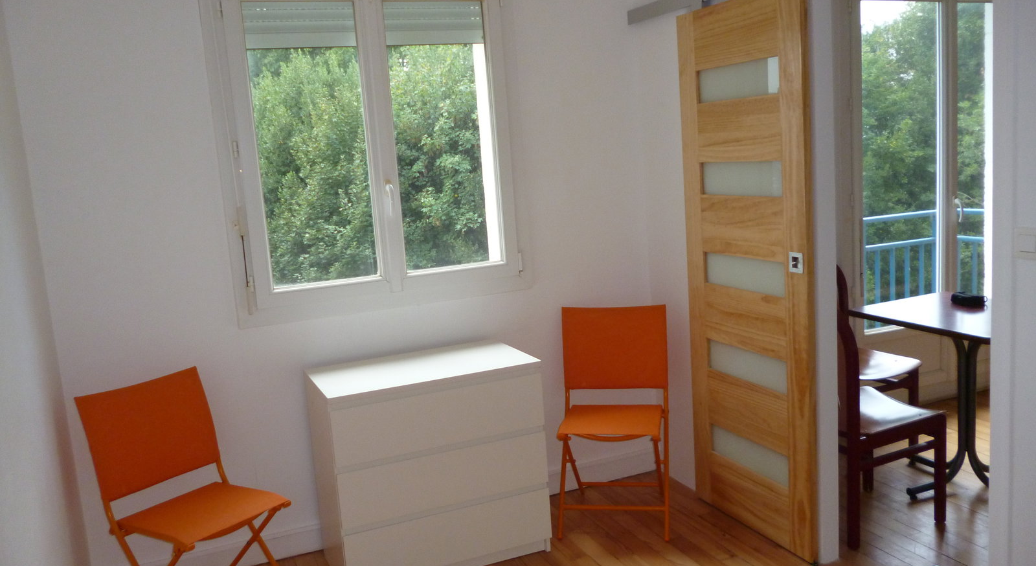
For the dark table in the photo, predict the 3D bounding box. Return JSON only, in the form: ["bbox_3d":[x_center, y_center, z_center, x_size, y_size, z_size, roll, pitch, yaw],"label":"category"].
[{"bbox_3d":[1.937,0.504,3.608,0.640,0.760,0.790,-8,9,-21],"label":"dark table"}]

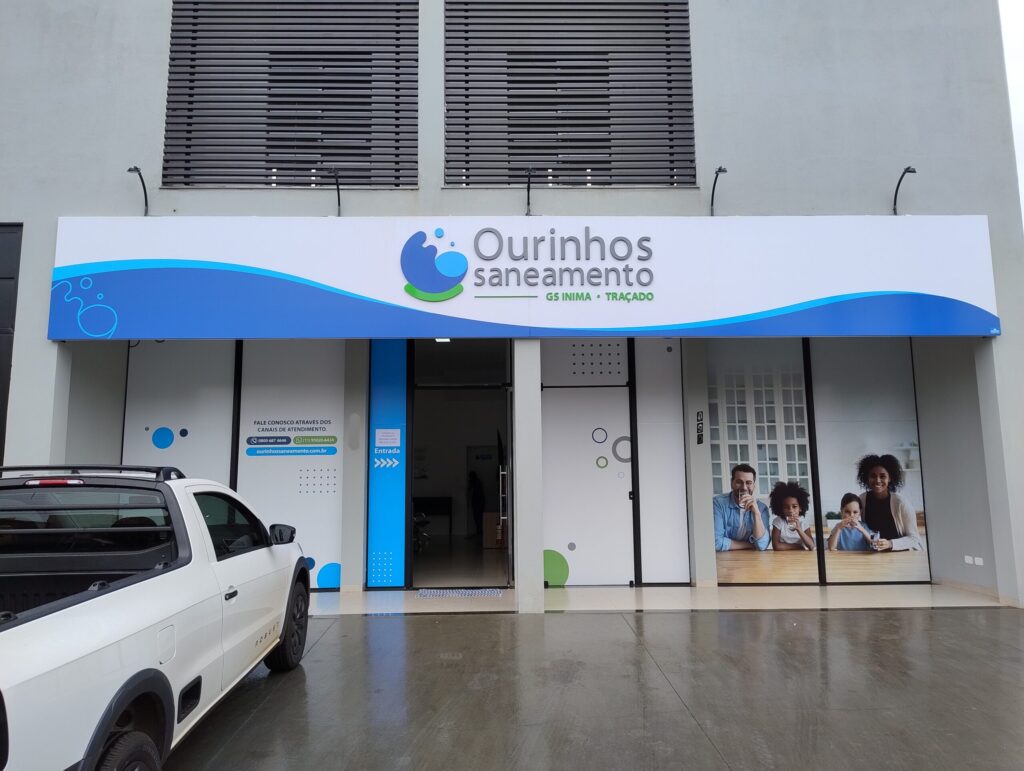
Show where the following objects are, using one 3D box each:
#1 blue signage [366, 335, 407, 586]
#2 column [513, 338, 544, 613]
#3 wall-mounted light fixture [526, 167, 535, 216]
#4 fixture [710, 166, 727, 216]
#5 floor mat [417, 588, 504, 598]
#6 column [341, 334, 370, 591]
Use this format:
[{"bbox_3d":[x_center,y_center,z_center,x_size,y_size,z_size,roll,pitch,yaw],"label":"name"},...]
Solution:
[{"bbox_3d":[-1.528,0.928,8.695,0.470,3.020,0.040,0,-8,-1],"label":"blue signage"},{"bbox_3d":[0.178,0.875,7.264,0.255,2.780,0.280,0,-8,-1],"label":"column"},{"bbox_3d":[0.185,-1.954,7.241,0.120,0.420,0.440,0,-8,-1],"label":"wall-mounted light fixture"},{"bbox_3d":[2.109,-1.967,7.283,0.120,0.420,0.440,0,-8,-1],"label":"fixture"},{"bbox_3d":[-0.592,2.386,8.170,0.950,0.015,0.610,0,-8,-1],"label":"floor mat"},{"bbox_3d":[-1.909,0.933,8.707,0.260,3.070,0.270,0,-8,-1],"label":"column"}]

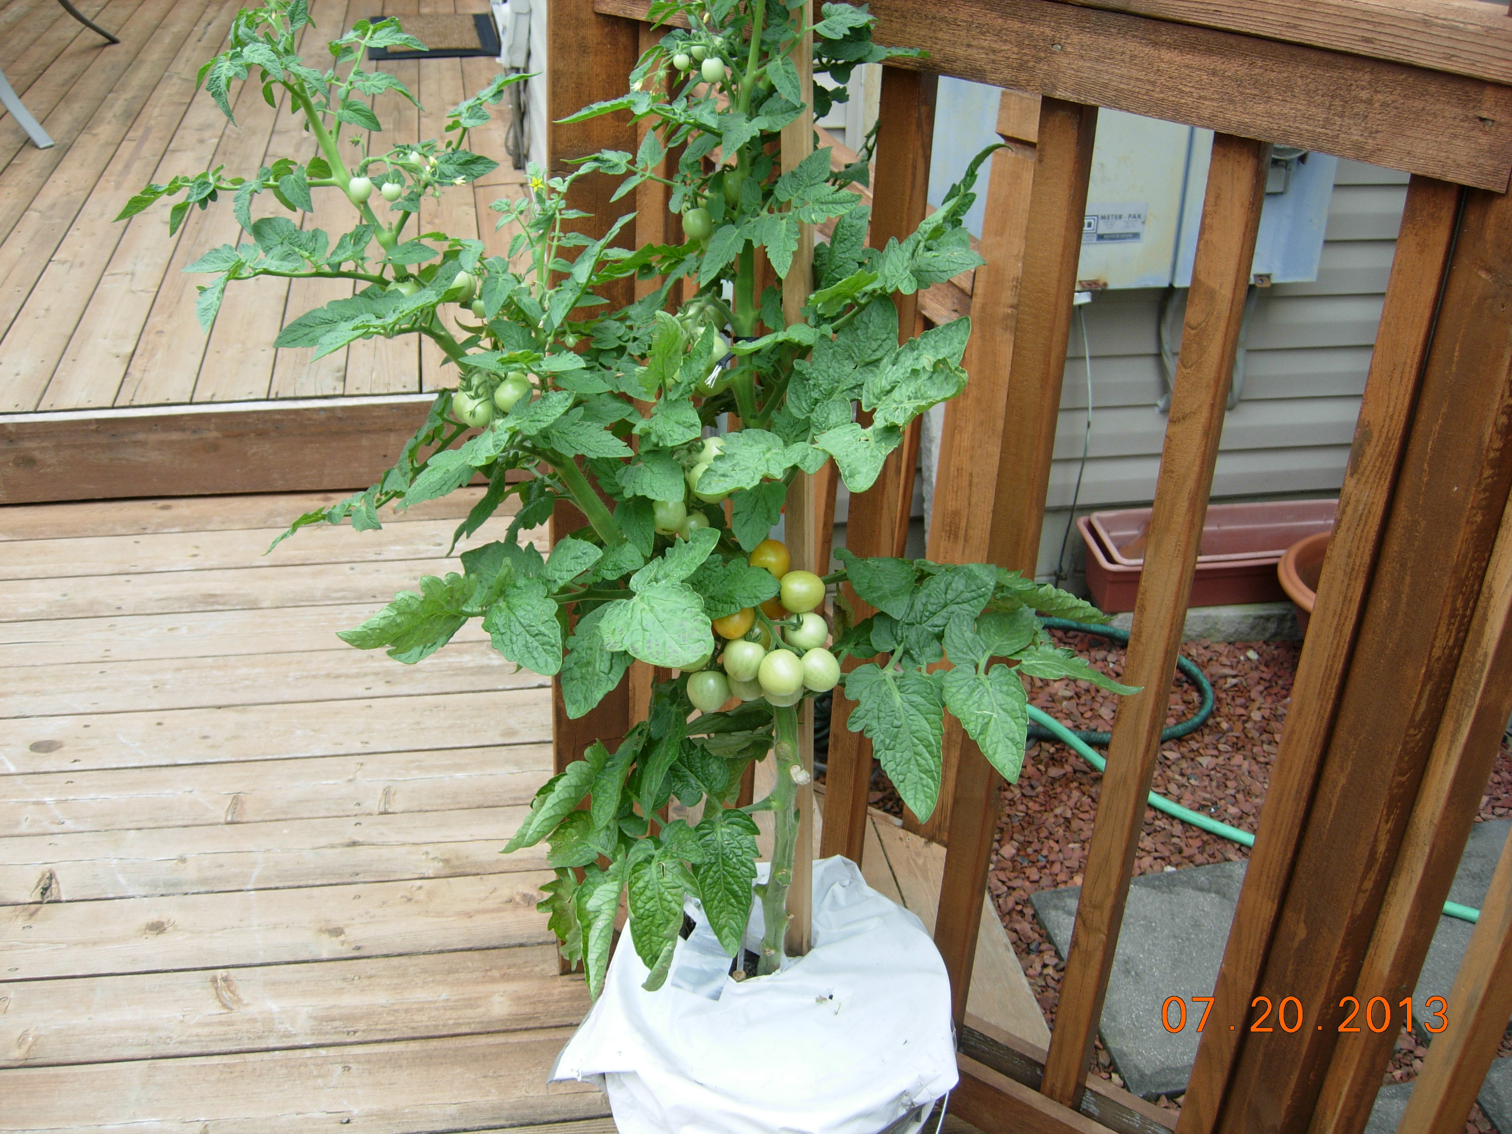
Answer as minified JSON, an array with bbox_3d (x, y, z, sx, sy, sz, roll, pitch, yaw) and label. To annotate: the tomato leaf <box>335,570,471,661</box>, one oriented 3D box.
[{"bbox_3d":[-0.257,0.037,1.150,0.108,0.035,0.062,-10,42,-11],"label":"tomato leaf"}]

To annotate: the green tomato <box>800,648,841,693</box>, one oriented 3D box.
[{"bbox_3d":[0.050,0.079,1.210,0.032,0.034,0.032,3,29,0],"label":"green tomato"}]

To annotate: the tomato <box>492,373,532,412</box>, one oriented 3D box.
[{"bbox_3d":[-0.169,-0.120,1.090,0.028,0.028,0.028,3,29,0],"label":"tomato"}]

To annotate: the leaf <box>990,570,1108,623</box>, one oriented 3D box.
[{"bbox_3d":[0.235,0.022,1.250,0.112,0.026,0.058,27,30,-14],"label":"leaf"}]

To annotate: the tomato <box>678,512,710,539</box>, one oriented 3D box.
[{"bbox_3d":[-0.046,-0.030,1.165,0.024,0.024,0.024,3,29,0],"label":"tomato"}]

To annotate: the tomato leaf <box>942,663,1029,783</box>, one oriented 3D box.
[{"bbox_3d":[0.178,0.121,1.220,0.063,0.095,0.018,-16,5,-3],"label":"tomato leaf"}]

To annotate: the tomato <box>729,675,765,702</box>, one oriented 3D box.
[{"bbox_3d":[-0.008,0.093,1.280,0.032,0.032,0.032,3,29,0],"label":"tomato"}]

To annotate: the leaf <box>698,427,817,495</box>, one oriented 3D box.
[{"bbox_3d":[-0.003,-0.072,1.109,0.096,0.020,0.061,-25,54,-20],"label":"leaf"}]

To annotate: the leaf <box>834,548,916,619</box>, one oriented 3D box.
[{"bbox_3d":[0.097,0.013,1.280,0.067,0.057,0.030,0,-9,0],"label":"leaf"}]

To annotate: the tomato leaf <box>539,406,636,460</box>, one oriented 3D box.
[{"bbox_3d":[-0.117,-0.096,1.130,0.071,0.018,0.051,14,44,7],"label":"tomato leaf"}]

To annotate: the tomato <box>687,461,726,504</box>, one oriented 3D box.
[{"bbox_3d":[-0.034,-0.061,1.150,0.031,0.031,0.031,3,29,0],"label":"tomato"}]

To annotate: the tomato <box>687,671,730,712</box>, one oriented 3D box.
[{"bbox_3d":[-0.037,0.097,1.220,0.032,0.033,0.032,3,29,0],"label":"tomato"}]

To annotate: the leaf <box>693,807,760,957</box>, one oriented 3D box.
[{"bbox_3d":[-0.026,0.274,1.370,0.059,0.130,0.030,0,-6,-3],"label":"leaf"}]

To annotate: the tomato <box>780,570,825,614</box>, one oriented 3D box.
[{"bbox_3d":[0.034,0.018,1.135,0.032,0.031,0.032,3,29,0],"label":"tomato"}]

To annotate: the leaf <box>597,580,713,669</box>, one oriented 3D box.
[{"bbox_3d":[-0.071,0.047,1.158,0.082,0.020,0.077,-32,67,-20],"label":"leaf"}]

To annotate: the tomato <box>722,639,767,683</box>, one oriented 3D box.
[{"bbox_3d":[-0.009,0.075,1.255,0.034,0.034,0.034,3,29,0],"label":"tomato"}]

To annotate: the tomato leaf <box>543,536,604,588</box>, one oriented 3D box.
[{"bbox_3d":[-0.132,-0.003,1.140,0.054,0.016,0.042,-35,61,-23],"label":"tomato leaf"}]

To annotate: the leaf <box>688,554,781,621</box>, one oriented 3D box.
[{"bbox_3d":[-0.019,0.017,1.255,0.077,0.030,0.052,0,72,-3],"label":"leaf"}]

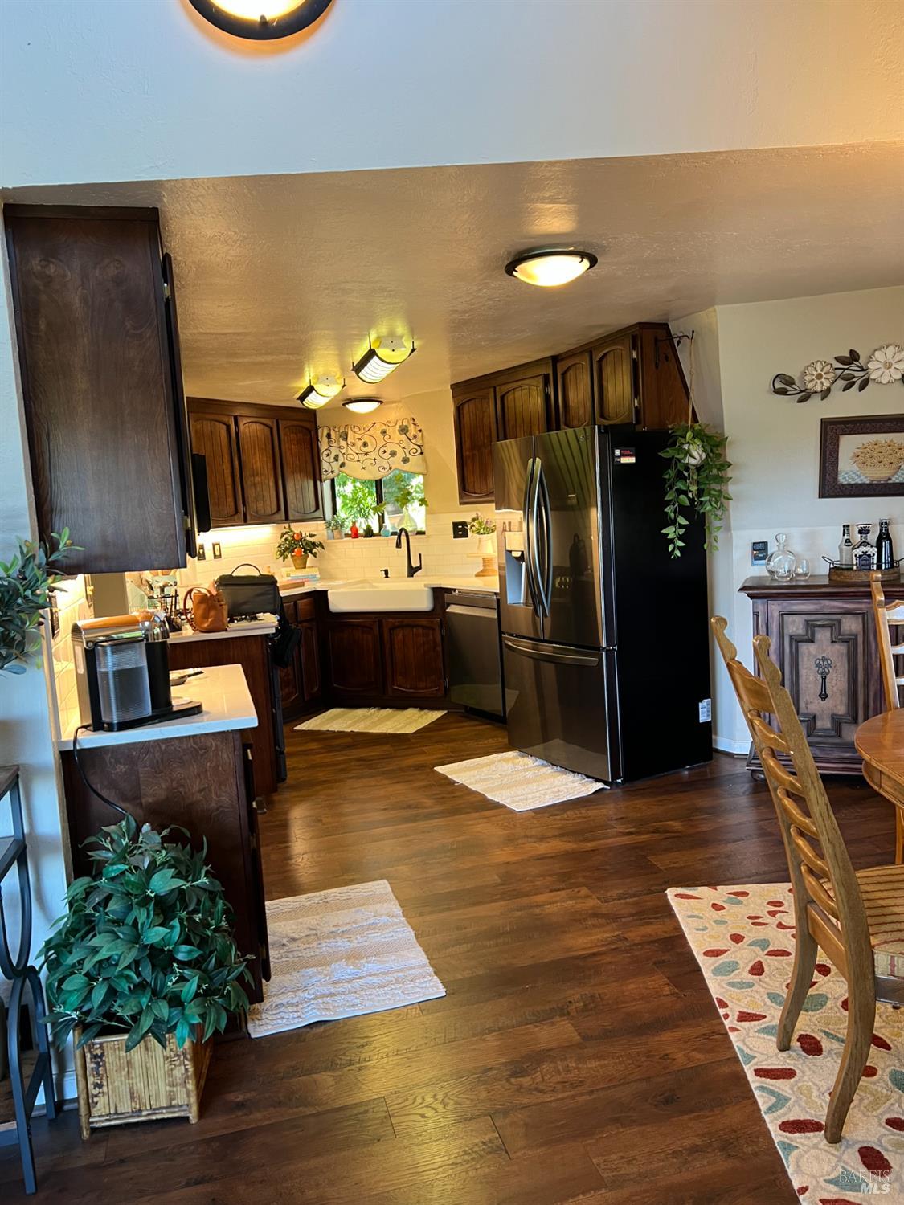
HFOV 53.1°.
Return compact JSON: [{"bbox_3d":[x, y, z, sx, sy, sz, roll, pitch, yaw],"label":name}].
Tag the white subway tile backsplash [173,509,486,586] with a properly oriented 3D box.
[{"bbox_3d":[-0.654,-0.382,6.791,2.300,0.490,1.250,-1,6,18],"label":"white subway tile backsplash"}]

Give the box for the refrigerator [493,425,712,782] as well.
[{"bbox_3d":[0.797,-0.015,4.991,0.755,1.790,0.915,-7,7,-29],"label":"refrigerator"}]

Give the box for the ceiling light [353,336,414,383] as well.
[{"bbox_3d":[-0.369,-1.290,4.858,0.230,0.170,0.620,-5,6,-15],"label":"ceiling light"}]

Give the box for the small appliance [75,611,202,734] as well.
[{"bbox_3d":[-0.912,0.190,2.663,0.335,0.306,0.200,-9,8,-40],"label":"small appliance"}]

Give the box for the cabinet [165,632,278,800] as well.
[{"bbox_3d":[-1.240,0.613,4.516,0.630,0.880,0.380,-5,6,-16],"label":"cabinet"}]

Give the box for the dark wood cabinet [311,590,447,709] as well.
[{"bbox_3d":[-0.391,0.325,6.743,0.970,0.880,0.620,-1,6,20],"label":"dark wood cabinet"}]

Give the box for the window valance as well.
[{"bbox_3d":[-0.645,-1.230,7.226,0.950,0.455,0.100,-1,6,18],"label":"window valance"}]

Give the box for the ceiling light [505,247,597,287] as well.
[{"bbox_3d":[0.323,-1.070,2.922,0.295,0.110,0.295,-3,6,0],"label":"ceiling light"}]

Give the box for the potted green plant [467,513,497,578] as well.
[{"bbox_3d":[0.265,-0.428,6.795,0.250,0.470,0.250,-3,6,5],"label":"potted green plant"}]

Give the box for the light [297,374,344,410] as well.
[{"bbox_3d":[-0.784,-1.250,5.386,0.200,0.140,0.580,-5,6,-16],"label":"light"}]

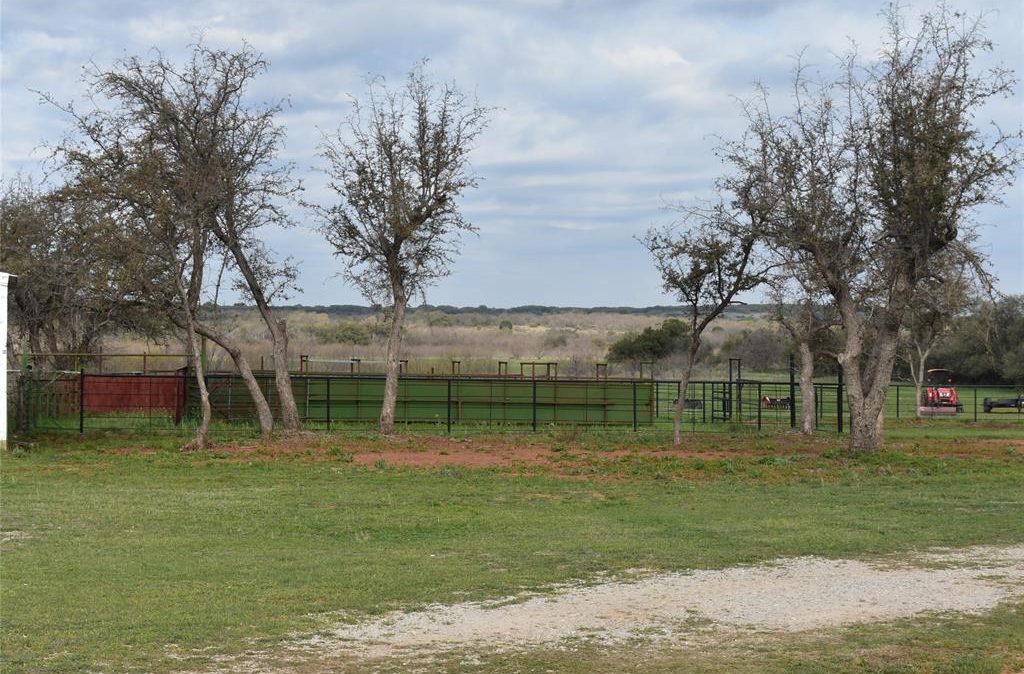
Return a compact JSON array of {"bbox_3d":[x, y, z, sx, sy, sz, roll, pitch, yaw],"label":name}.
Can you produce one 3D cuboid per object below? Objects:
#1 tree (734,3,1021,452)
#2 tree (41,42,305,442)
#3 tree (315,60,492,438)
[{"bbox_3d":[8.302,-2.487,46.500,6.500,10.220,5.980,0,1,0],"label":"tree"},{"bbox_3d":[-7.960,-2.216,48.000,6.190,9.380,5.260,0,1,0],"label":"tree"},{"bbox_3d":[-2.729,-2.201,51.500,4.380,9.310,4.160,0,1,0],"label":"tree"}]

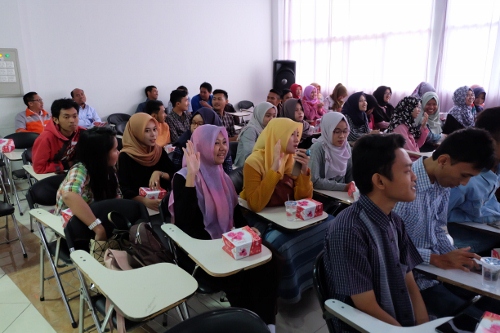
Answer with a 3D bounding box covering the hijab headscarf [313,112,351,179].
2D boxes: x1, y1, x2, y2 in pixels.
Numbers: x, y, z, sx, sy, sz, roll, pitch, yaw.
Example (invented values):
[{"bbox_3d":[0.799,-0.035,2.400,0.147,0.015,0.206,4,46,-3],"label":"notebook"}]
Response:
[{"bbox_3d":[0.565,-0.146,2.600,0.270,0.450,0.270,-7,16,-26],"label":"hijab headscarf"}]

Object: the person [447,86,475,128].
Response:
[{"bbox_3d":[2.875,-0.369,4.884,0.480,1.310,0.750,-12,18,-39],"label":"person"}]

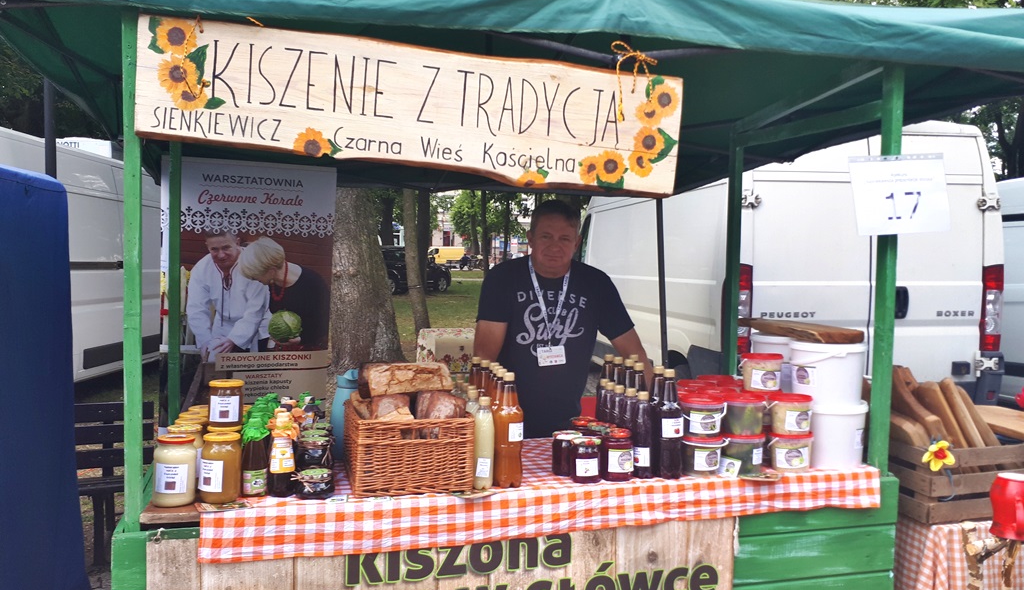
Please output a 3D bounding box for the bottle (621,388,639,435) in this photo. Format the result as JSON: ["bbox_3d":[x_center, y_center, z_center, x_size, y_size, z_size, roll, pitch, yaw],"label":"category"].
[{"bbox_3d":[0.337,0.384,2.273,0.053,0.231,0.053,0,3,-15],"label":"bottle"}]

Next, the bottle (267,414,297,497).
[{"bbox_3d":[-0.570,0.392,1.979,0.070,0.199,0.070,0,2,-16],"label":"bottle"}]

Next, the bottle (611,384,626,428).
[{"bbox_3d":[0.323,0.398,2.416,0.055,0.244,0.055,1,3,8],"label":"bottle"}]

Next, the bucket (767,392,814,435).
[{"bbox_3d":[0.846,0.357,2.409,0.128,0.117,0.128,2,3,20],"label":"bucket"}]

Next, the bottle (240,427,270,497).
[{"bbox_3d":[-0.681,0.430,2.115,0.066,0.194,0.066,-1,3,-18],"label":"bottle"}]

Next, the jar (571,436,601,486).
[{"bbox_3d":[0.213,0.468,2.274,0.079,0.116,0.079,1,3,6],"label":"jar"}]

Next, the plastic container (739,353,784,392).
[{"bbox_3d":[0.750,0.231,2.390,0.126,0.097,0.126,0,2,3],"label":"plastic container"}]

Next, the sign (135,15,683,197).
[{"bbox_3d":[-0.195,-0.423,1.860,1.253,0.292,0.030,3,1,-14],"label":"sign"}]

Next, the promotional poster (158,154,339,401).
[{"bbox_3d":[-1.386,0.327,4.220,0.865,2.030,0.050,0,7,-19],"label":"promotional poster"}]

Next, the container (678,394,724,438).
[{"bbox_3d":[0.568,0.357,2.362,0.129,0.117,0.129,1,3,14],"label":"container"}]

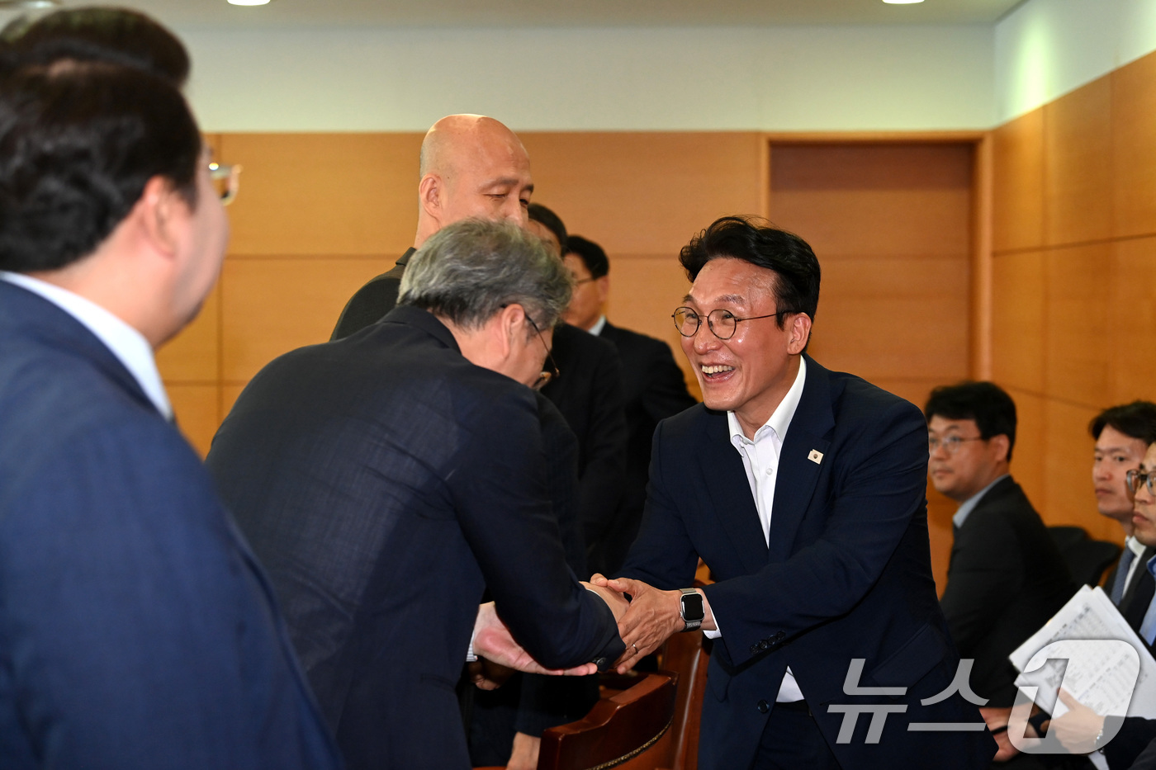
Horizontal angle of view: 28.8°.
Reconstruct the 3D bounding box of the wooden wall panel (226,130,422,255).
[{"bbox_3d":[-0.996,-0.854,10.092,1.214,0.562,0.030,0,2,2],"label":"wooden wall panel"}]

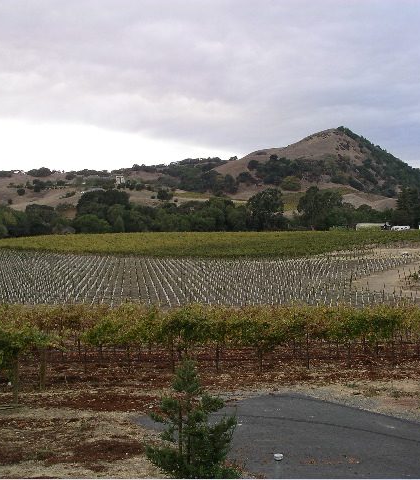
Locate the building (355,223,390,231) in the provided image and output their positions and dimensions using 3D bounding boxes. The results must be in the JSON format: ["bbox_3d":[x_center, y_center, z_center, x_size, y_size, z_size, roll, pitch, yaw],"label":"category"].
[{"bbox_3d":[74.230,-5.620,310.000,13.800,4.400,8.500,1,2,32],"label":"building"}]

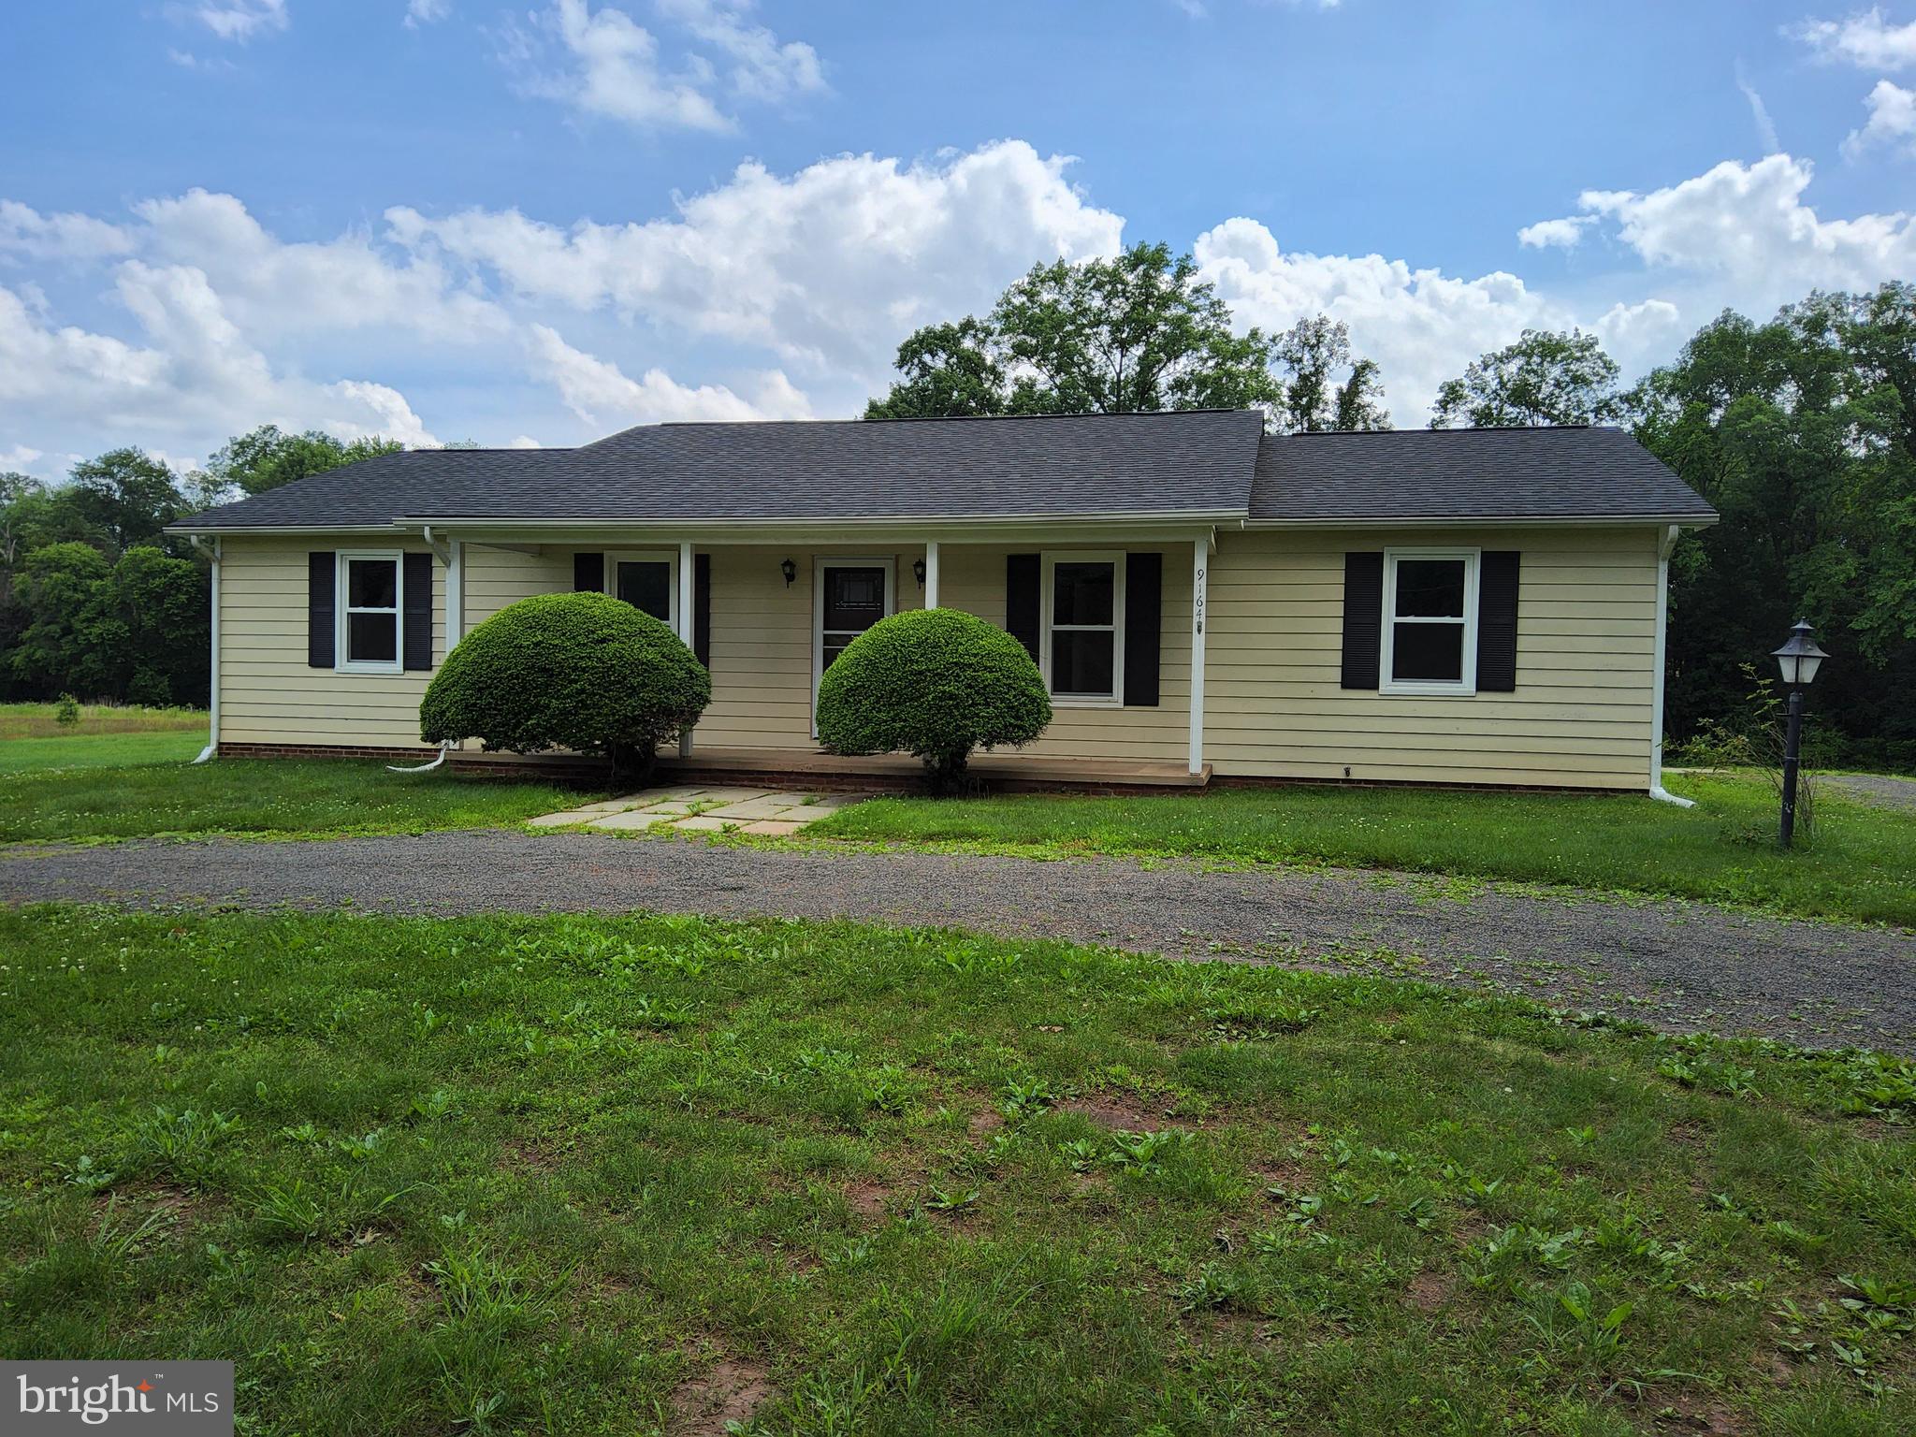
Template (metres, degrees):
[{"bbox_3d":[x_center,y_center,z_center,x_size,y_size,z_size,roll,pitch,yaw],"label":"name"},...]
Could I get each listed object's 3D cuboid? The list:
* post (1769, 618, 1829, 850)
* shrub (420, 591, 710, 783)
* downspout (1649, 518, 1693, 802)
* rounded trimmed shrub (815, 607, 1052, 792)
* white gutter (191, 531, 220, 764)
[{"bbox_3d":[6.269,0.126,10.362,0.265,1.742,0.265,2,3,-9],"label":"post"},{"bbox_3d":[-3.868,-0.287,13.622,2.830,1.945,2.450,1,2,13],"label":"shrub"},{"bbox_3d":[6.965,-0.503,13.395,0.370,2.680,0.480,1,2,13],"label":"downspout"},{"bbox_3d":[-0.228,-0.159,12.798,2.166,1.744,2.100,1,2,13],"label":"rounded trimmed shrub"},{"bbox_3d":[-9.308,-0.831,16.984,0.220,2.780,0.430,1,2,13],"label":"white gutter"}]

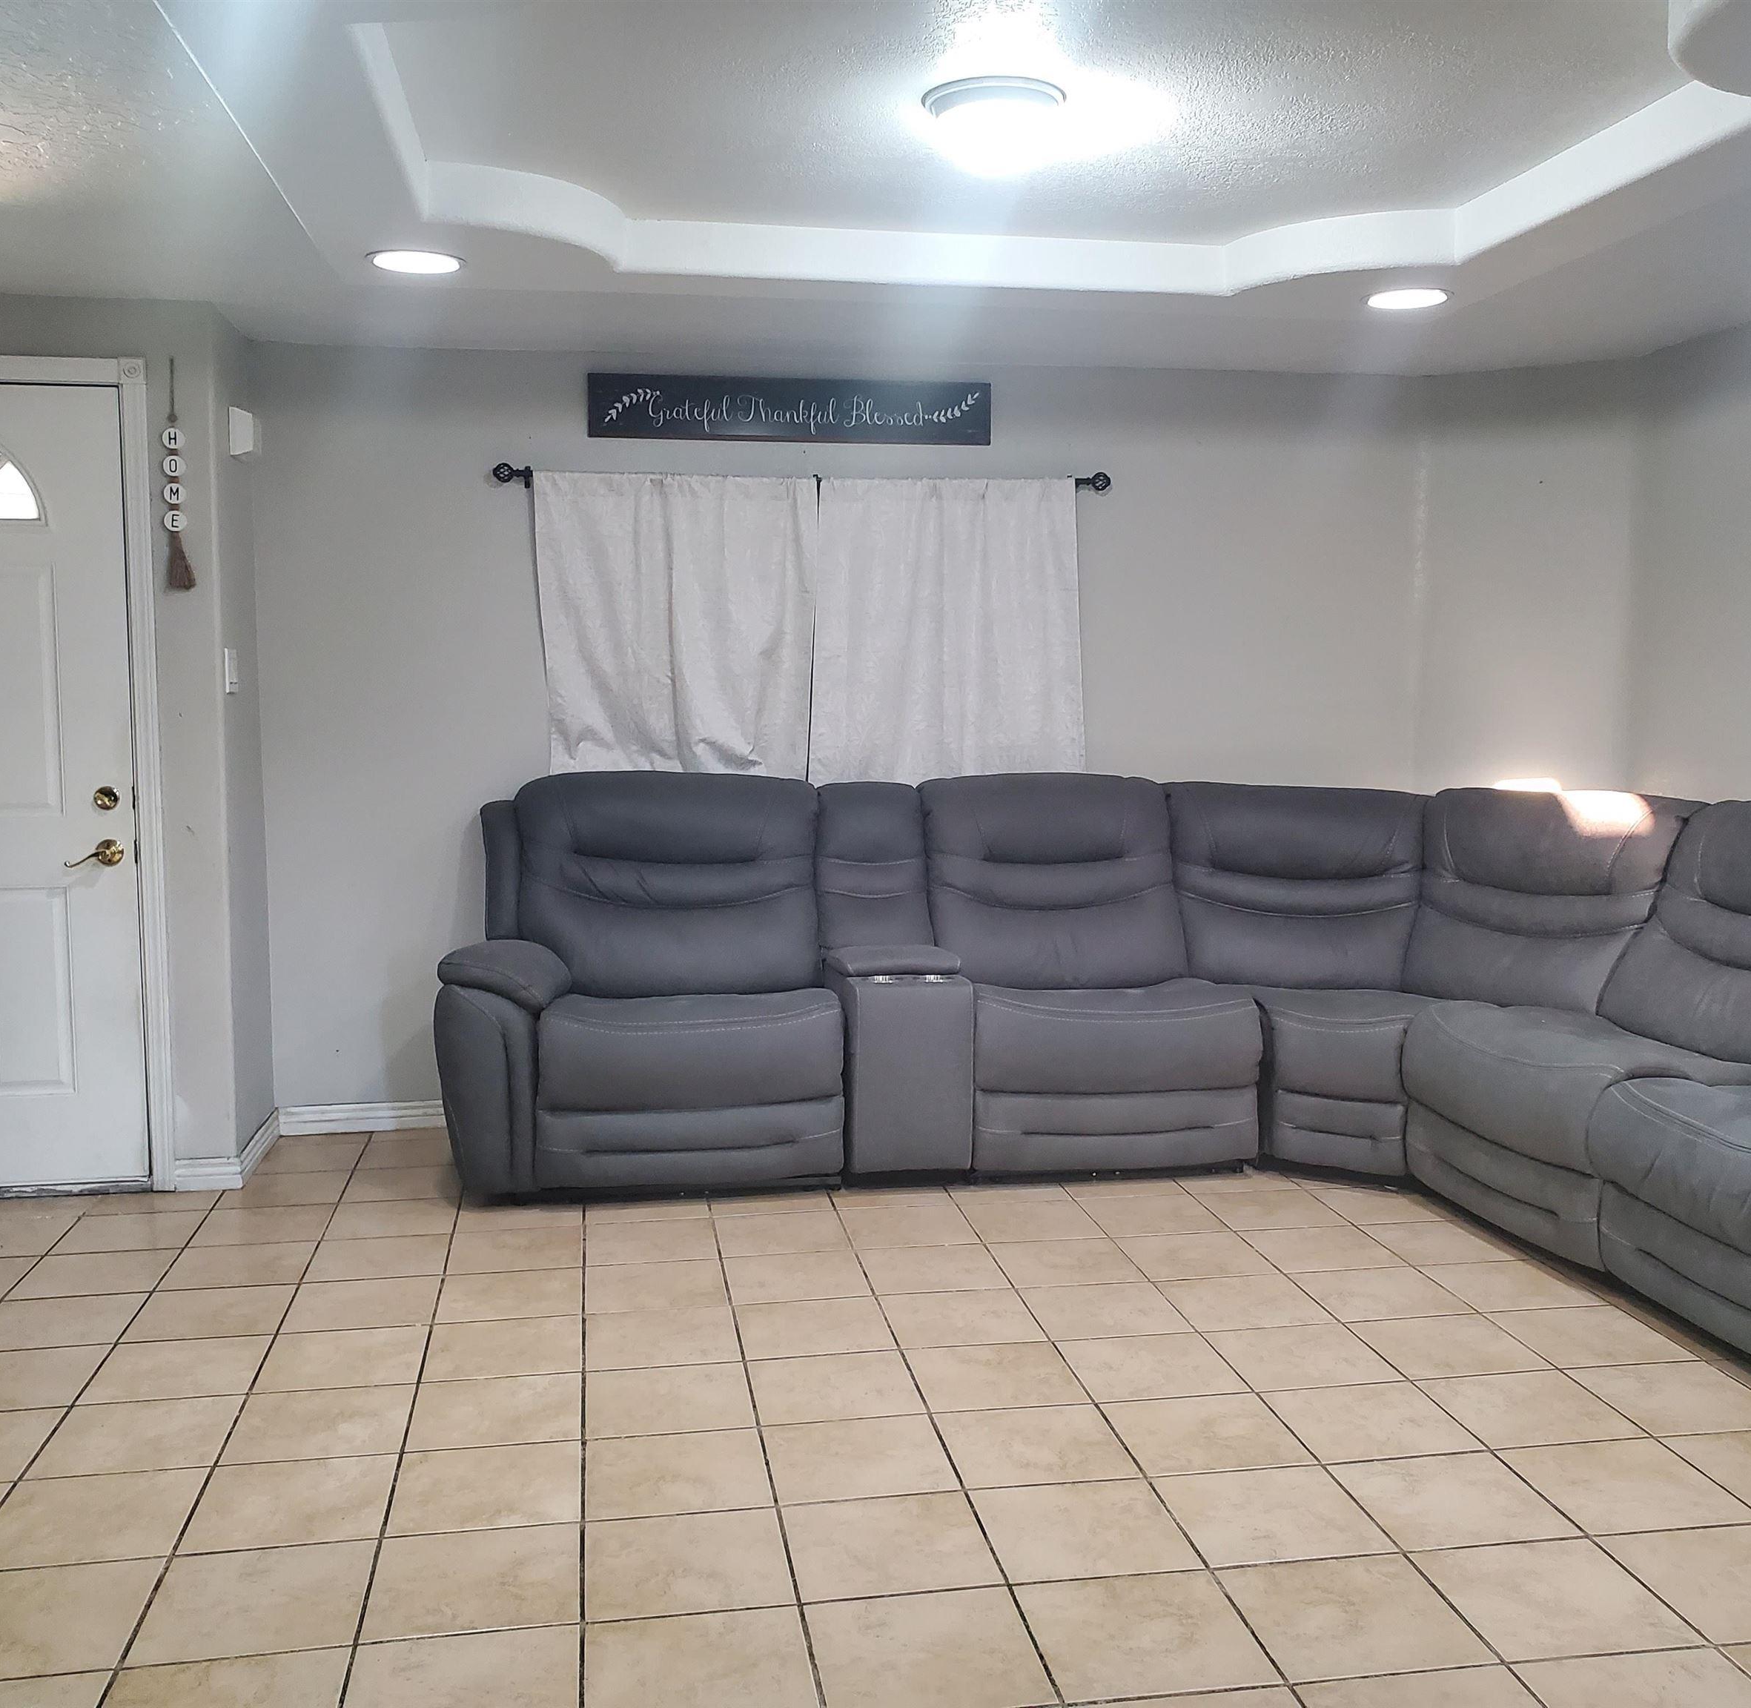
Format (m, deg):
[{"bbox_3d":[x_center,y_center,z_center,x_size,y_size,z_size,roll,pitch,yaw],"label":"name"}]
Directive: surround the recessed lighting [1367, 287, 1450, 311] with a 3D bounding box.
[{"bbox_3d":[1.345,-1.393,4.310,0.205,0.020,0.205,-1,6,-9],"label":"recessed lighting"}]

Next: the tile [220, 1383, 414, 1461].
[{"bbox_3d":[-0.993,1.027,3.072,0.304,0.010,0.299,-1,6,-10],"label":"tile"}]

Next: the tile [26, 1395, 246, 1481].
[{"bbox_3d":[-1.297,1.031,3.019,0.304,0.010,0.299,-1,6,-10],"label":"tile"}]

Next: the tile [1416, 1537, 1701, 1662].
[{"bbox_3d":[0.978,1.075,2.468,0.301,0.010,0.295,-1,6,-9],"label":"tile"}]

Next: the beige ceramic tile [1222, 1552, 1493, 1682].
[{"bbox_3d":[0.672,1.074,2.405,0.300,0.010,0.300,-1,6,-9],"label":"beige ceramic tile"}]

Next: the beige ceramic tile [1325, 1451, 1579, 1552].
[{"bbox_3d":[0.938,1.056,2.785,0.304,0.010,0.299,-1,6,-10],"label":"beige ceramic tile"}]

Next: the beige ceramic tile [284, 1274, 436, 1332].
[{"bbox_3d":[-1.094,0.969,3.663,0.304,0.010,0.299,-1,6,-10],"label":"beige ceramic tile"}]

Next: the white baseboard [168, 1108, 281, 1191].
[{"bbox_3d":[-1.778,0.810,4.721,0.164,0.082,0.554,-1,6,-9],"label":"white baseboard"}]

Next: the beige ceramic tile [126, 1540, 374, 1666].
[{"bbox_3d":[-0.888,1.077,2.460,0.301,0.010,0.295,-1,6,-9],"label":"beige ceramic tile"}]

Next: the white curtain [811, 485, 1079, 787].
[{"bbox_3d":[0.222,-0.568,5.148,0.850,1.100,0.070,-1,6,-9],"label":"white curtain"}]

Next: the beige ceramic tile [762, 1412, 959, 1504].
[{"bbox_3d":[-0.028,1.039,2.929,0.305,0.010,0.303,-1,6,-9],"label":"beige ceramic tile"}]

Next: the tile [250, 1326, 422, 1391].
[{"bbox_3d":[-1.043,0.998,3.368,0.304,0.010,0.299,-1,6,-10],"label":"tile"}]

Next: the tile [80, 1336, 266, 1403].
[{"bbox_3d":[-1.334,0.993,3.281,0.300,0.010,0.300,-1,6,-9],"label":"tile"}]

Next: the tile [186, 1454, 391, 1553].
[{"bbox_3d":[-0.932,1.044,2.743,0.300,0.010,0.300,-1,6,-9],"label":"tile"}]

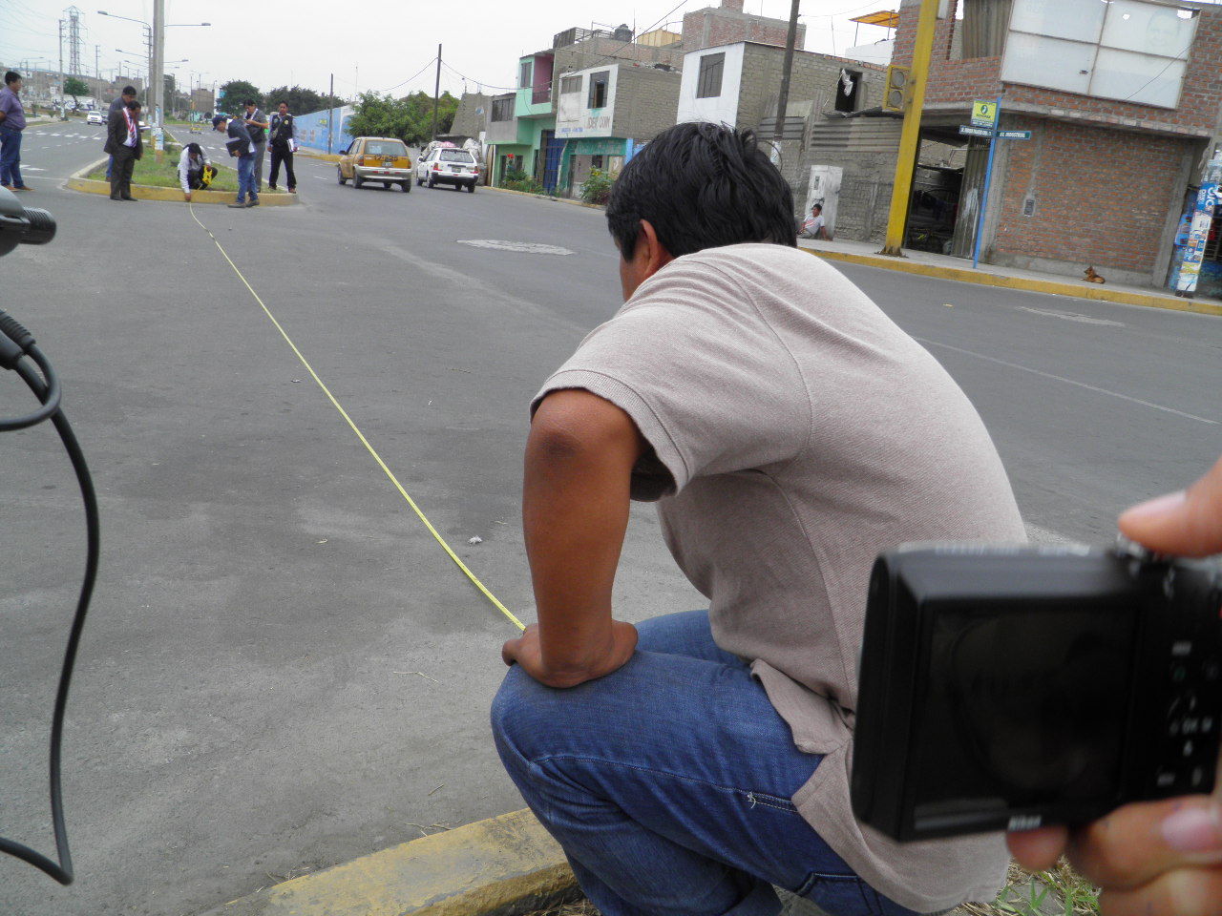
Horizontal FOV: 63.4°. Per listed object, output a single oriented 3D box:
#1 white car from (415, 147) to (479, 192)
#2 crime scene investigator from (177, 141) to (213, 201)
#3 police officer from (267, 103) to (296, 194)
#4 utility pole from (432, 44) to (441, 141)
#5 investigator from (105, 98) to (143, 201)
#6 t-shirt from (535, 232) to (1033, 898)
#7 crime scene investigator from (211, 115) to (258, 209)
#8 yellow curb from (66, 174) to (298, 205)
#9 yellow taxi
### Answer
[{"bbox_3d":[-6.044,-10.618,36.134,1.670,1.430,4.250,0,17,-19],"label":"white car"},{"bbox_3d":[-7.549,-5.200,17.947,0.600,0.980,0.700,-7,21,-37],"label":"crime scene investigator"},{"bbox_3d":[-6.554,-6.193,19.699,0.520,1.670,0.360,0,17,-18],"label":"police officer"},{"bbox_3d":[-8.948,-17.896,50.627,0.220,6.258,0.220,2,17,-11],"label":"utility pole"},{"bbox_3d":[-8.116,-5.153,16.492,0.420,1.600,0.500,9,17,11],"label":"investigator"},{"bbox_3d":[0.216,0.117,1.146,0.370,0.650,0.460,-12,2,38],"label":"t-shirt"},{"bbox_3d":[-6.654,-5.261,17.487,0.800,1.450,0.500,-3,19,-29],"label":"crime scene investigator"},{"bbox_3d":[-7.619,-4.762,17.862,3.900,0.180,1.250,-4,19,-30],"label":"yellow curb"},{"bbox_3d":[-7.305,-9.083,30.353,1.630,1.430,4.050,-2,18,-24],"label":"yellow taxi"}]

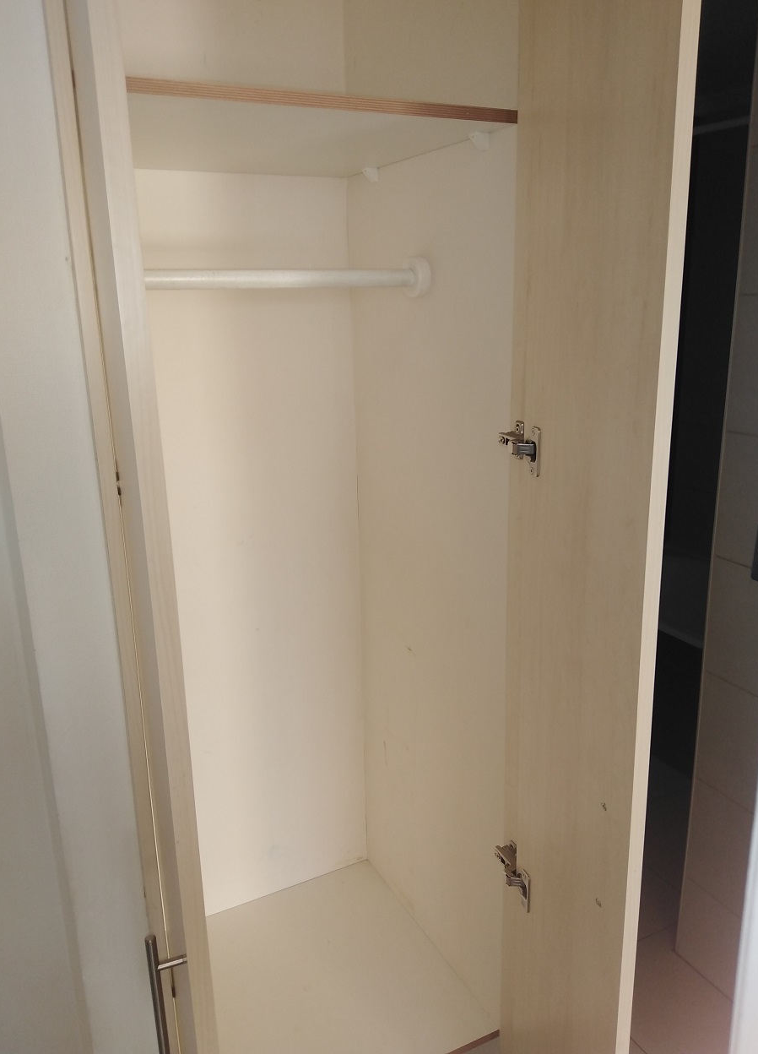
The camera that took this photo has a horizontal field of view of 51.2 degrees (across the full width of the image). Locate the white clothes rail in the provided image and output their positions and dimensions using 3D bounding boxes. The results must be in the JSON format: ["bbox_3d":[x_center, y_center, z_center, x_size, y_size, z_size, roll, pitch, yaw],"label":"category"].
[{"bbox_3d":[-0.173,-0.361,1.151,0.545,0.058,0.058,-9,16,-26],"label":"white clothes rail"}]

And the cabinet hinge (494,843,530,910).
[{"bbox_3d":[0.211,0.540,1.234,0.044,0.064,0.106,-9,16,-26],"label":"cabinet hinge"}]

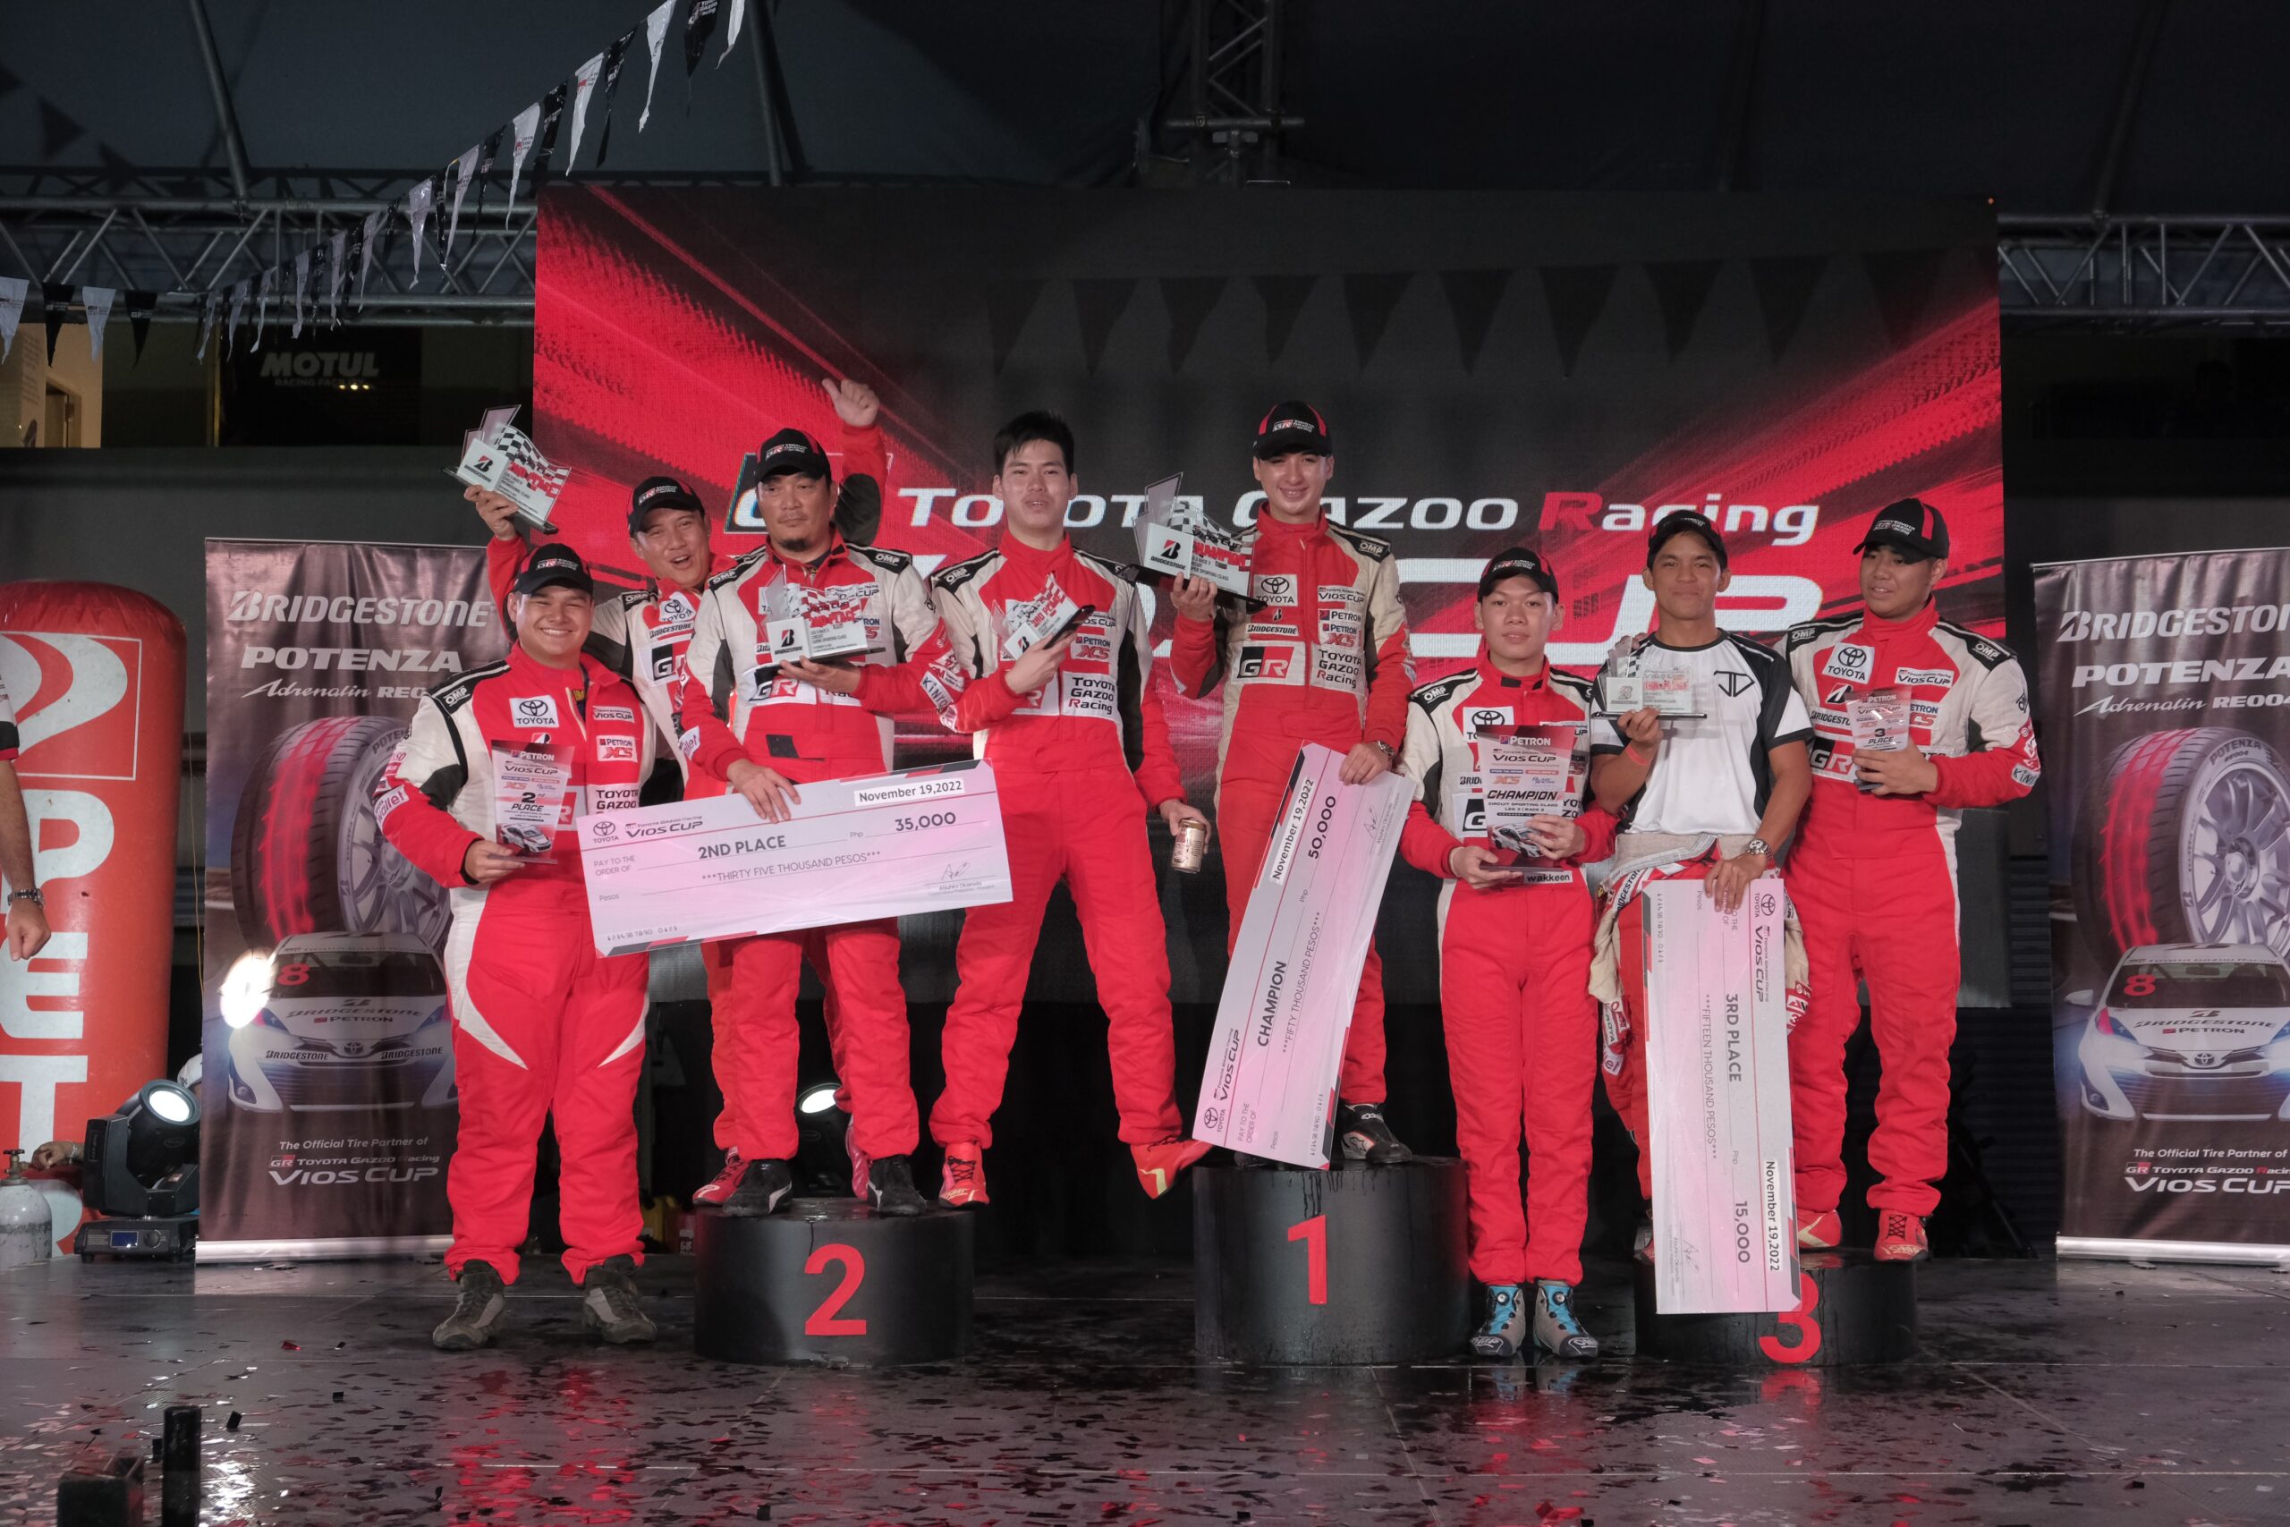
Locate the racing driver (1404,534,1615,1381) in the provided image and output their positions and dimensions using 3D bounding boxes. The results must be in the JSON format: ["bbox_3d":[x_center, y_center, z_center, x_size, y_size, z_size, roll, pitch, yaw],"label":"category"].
[{"bbox_3d":[0.776,0.394,6.154,0.459,1.735,0.400,0,-4,6],"label":"racing driver"}]

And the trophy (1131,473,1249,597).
[{"bbox_3d":[0.118,-0.485,6.250,0.275,0.235,0.090,16,-3,1],"label":"trophy"}]

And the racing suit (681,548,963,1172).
[{"bbox_3d":[-0.703,0.195,6.330,0.600,1.380,0.450,0,-4,-5],"label":"racing suit"}]

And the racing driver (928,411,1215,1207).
[{"bbox_3d":[-0.167,0.089,6.451,0.640,1.787,0.460,0,-4,-2],"label":"racing driver"}]

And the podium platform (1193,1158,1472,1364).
[{"bbox_3d":[0.414,1.095,6.346,0.606,0.385,0.606,0,-4,4],"label":"podium platform"}]

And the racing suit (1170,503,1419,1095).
[{"bbox_3d":[0.320,0.097,6.190,0.528,1.299,0.380,0,-4,7],"label":"racing suit"}]

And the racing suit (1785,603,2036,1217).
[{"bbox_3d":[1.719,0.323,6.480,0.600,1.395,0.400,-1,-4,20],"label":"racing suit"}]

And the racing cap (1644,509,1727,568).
[{"bbox_3d":[1.227,-0.508,6.480,0.180,0.125,0.260,-1,-11,3],"label":"racing cap"}]

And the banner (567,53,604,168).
[{"bbox_3d":[-1.435,-1.654,7.347,0.040,0.300,0.220,2,-4,-28],"label":"banner"}]

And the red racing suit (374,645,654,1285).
[{"bbox_3d":[-1.424,0.452,6.520,0.600,1.410,0.400,0,-4,-7],"label":"red racing suit"}]

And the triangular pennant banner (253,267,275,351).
[{"bbox_3d":[-3.336,-1.709,10.836,0.040,0.300,0.220,2,-4,-28],"label":"triangular pennant banner"}]

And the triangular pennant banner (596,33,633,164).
[{"bbox_3d":[-1.295,-1.622,7.000,0.050,0.320,0.190,2,-4,-29],"label":"triangular pennant banner"}]

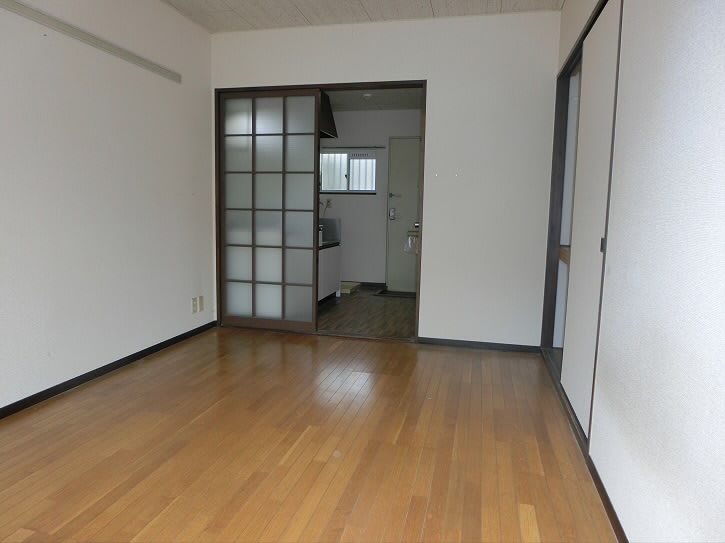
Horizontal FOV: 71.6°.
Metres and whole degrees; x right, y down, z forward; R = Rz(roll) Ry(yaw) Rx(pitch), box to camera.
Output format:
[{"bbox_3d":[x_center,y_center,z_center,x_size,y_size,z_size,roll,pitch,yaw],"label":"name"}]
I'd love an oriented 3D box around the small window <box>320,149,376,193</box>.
[{"bbox_3d":[-0.193,-1.340,6.765,0.780,0.560,0.090,3,7,13],"label":"small window"}]

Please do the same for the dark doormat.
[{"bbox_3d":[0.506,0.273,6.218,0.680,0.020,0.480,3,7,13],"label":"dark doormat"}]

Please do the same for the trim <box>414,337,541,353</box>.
[{"bbox_3d":[0.865,0.552,3.782,0.900,0.047,0.018,3,7,13],"label":"trim"}]

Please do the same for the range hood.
[{"bbox_3d":[-0.608,-1.710,5.411,0.550,0.470,0.620,3,7,13],"label":"range hood"}]

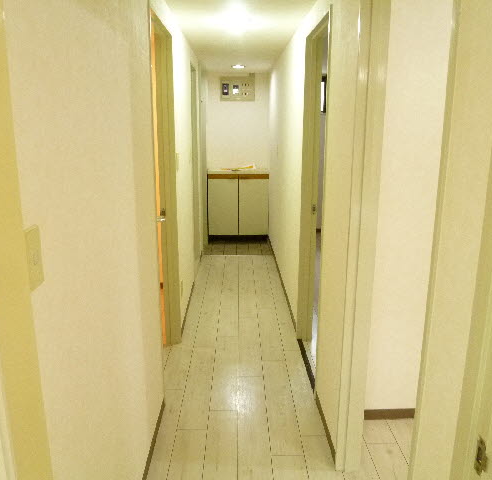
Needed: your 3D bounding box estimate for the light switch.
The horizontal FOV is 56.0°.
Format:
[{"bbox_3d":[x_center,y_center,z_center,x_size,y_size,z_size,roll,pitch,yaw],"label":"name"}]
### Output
[{"bbox_3d":[-0.416,0.038,0.906,0.011,0.121,0.061,0,14,-1],"label":"light switch"}]

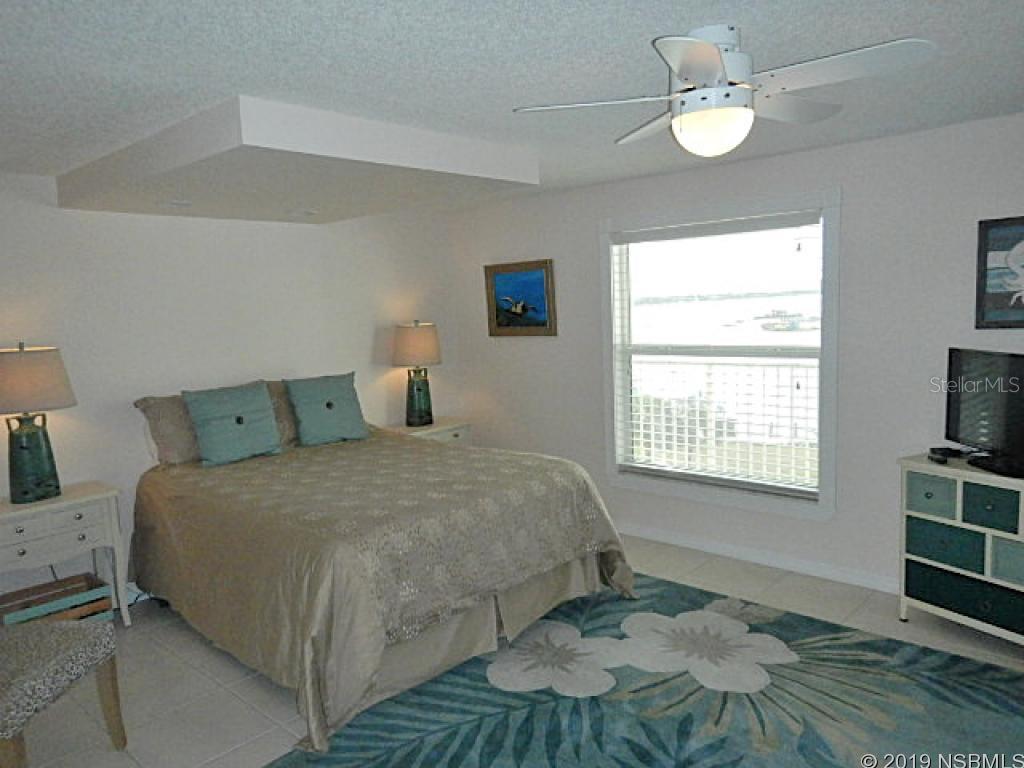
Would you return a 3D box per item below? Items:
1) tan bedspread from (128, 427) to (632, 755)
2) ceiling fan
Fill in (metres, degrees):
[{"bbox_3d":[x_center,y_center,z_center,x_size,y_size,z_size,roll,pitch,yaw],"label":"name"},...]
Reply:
[{"bbox_3d":[-0.798,0.840,3.993,2.120,0.730,1.730,3,9,41],"label":"tan bedspread"},{"bbox_3d":[0.594,-0.849,2.085,1.130,0.365,1.130,3,9,41],"label":"ceiling fan"}]

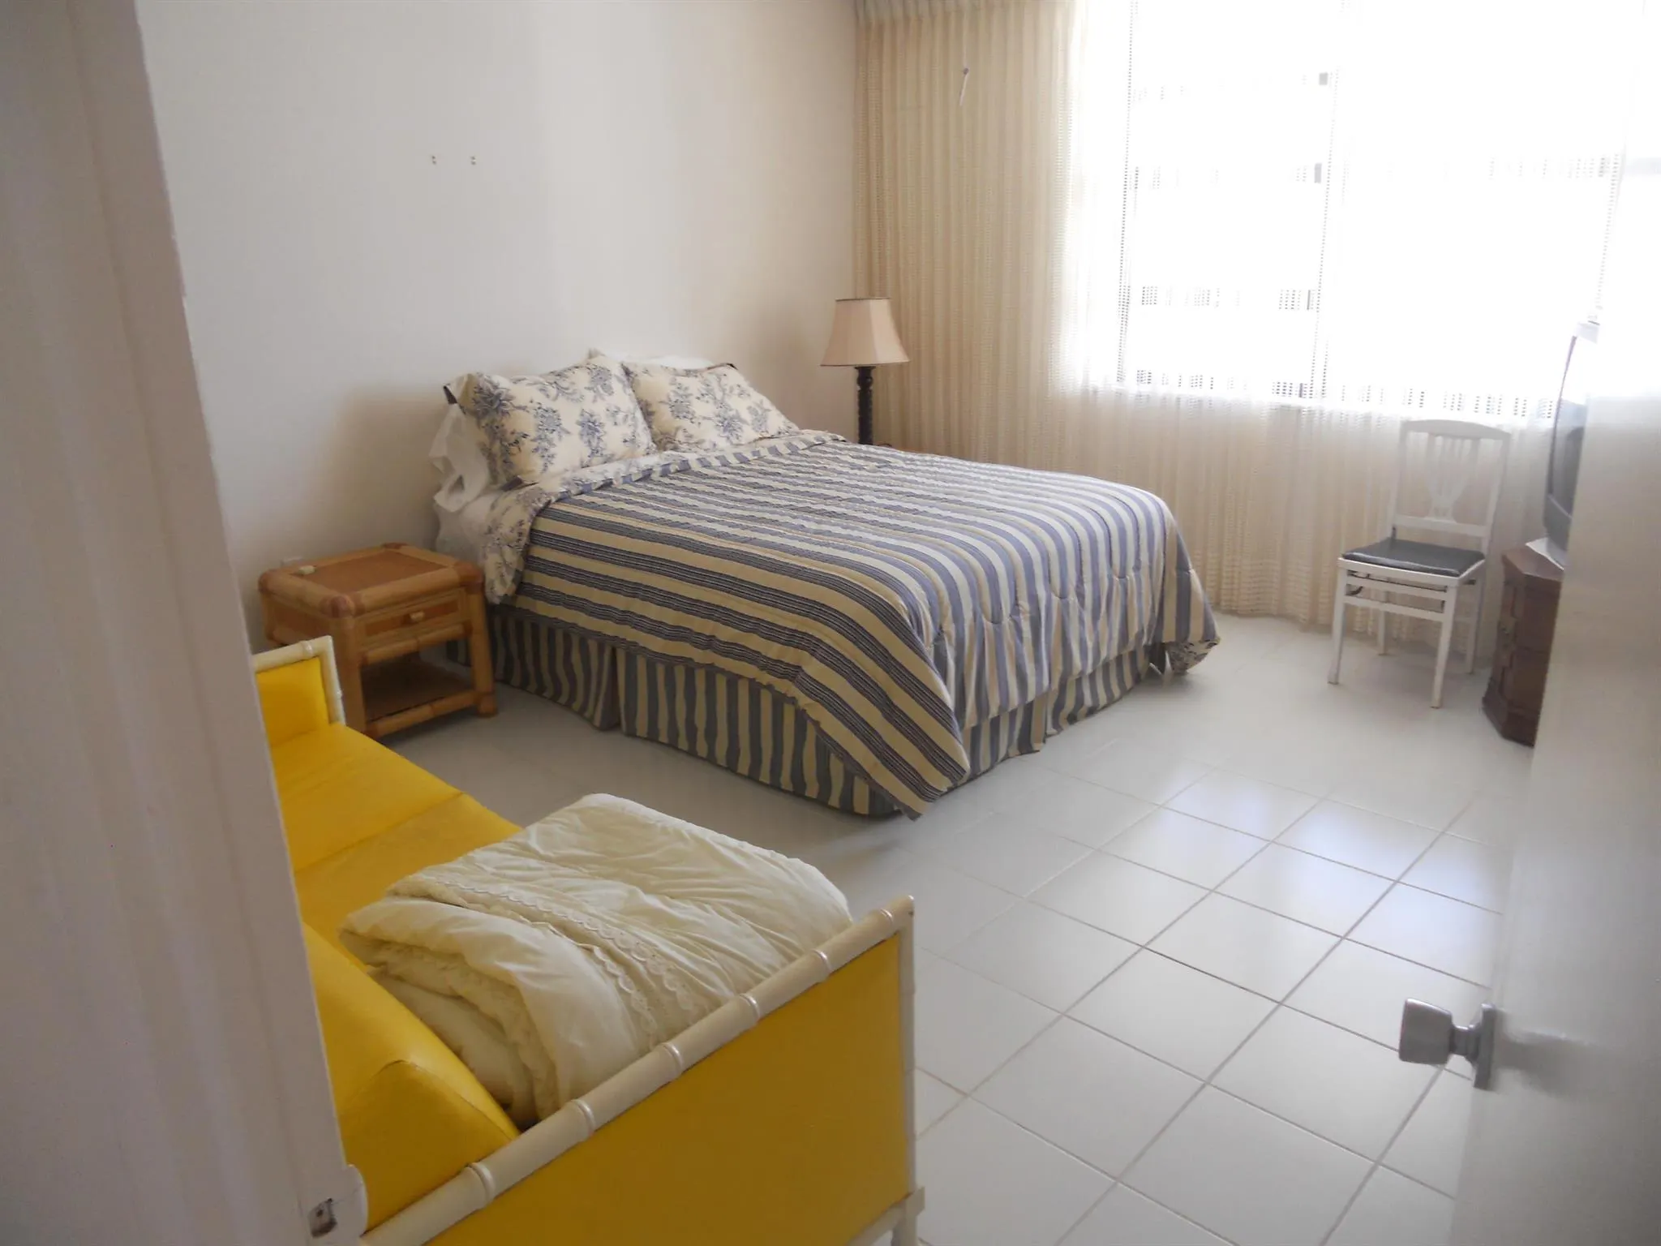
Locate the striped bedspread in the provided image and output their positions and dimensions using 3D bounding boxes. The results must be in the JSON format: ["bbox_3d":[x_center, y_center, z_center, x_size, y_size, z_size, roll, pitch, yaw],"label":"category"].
[{"bbox_3d":[0.027,-0.158,4.556,1.915,0.689,1.615,15,25,41],"label":"striped bedspread"}]

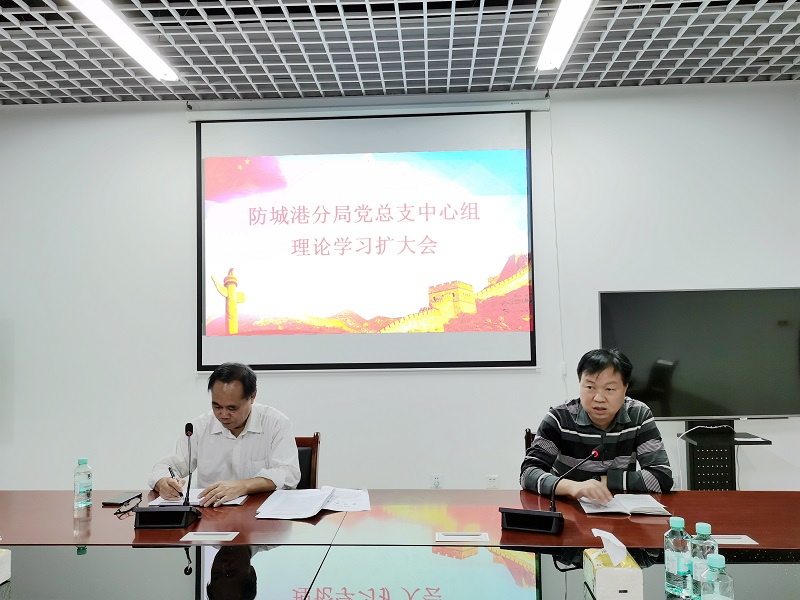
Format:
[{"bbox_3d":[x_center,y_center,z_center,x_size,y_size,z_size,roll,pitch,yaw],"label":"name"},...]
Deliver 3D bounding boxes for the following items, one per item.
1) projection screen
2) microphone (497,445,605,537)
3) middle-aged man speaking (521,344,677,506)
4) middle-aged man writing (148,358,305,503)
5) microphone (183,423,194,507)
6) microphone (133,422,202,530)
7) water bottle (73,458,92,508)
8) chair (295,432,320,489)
[{"bbox_3d":[-0.228,-0.366,4.016,2.100,1.575,0.050,-1,-3,3],"label":"projection screen"},{"bbox_3d":[0.468,0.540,1.917,0.260,0.196,0.340,-2,-3,23],"label":"microphone"},{"bbox_3d":[0.712,0.791,2.351,0.517,1.226,0.660,-2,-3,11],"label":"middle-aged man speaking"},{"bbox_3d":[-0.638,0.832,2.409,0.548,1.196,0.680,-1,-3,3],"label":"middle-aged man writing"},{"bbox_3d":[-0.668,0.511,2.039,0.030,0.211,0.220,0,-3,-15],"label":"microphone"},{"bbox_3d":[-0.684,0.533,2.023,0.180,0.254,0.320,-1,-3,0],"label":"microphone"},{"bbox_3d":[-1.035,0.594,2.114,0.060,0.155,0.060,-1,-3,3],"label":"water bottle"},{"bbox_3d":[-0.630,0.993,2.511,0.560,0.883,0.580,-1,-3,3],"label":"chair"}]

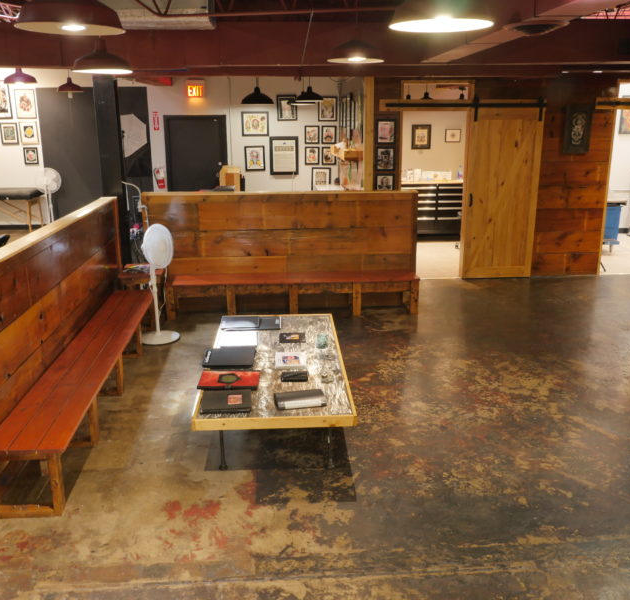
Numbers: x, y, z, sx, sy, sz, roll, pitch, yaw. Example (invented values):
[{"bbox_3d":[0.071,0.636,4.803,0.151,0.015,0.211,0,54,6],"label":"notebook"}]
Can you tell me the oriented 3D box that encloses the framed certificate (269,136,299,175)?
[{"bbox_3d":[-0.537,-2.538,11.419,0.500,0.663,0.030,-2,15,-5],"label":"framed certificate"}]

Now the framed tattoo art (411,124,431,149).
[{"bbox_3d":[1.859,-2.828,11.247,0.337,0.410,0.030,-1,15,-3],"label":"framed tattoo art"}]

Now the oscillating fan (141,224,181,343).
[{"bbox_3d":[-1.459,-0.161,5.923,0.390,1.065,0.400,7,17,25],"label":"oscillating fan"}]

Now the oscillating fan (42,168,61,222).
[{"bbox_3d":[-4.330,-1.578,10.621,0.410,1.140,0.390,-7,17,-22],"label":"oscillating fan"}]

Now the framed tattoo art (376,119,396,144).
[{"bbox_3d":[0.880,-2.073,7.971,0.250,0.299,0.030,-1,15,-3],"label":"framed tattoo art"}]

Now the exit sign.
[{"bbox_3d":[-2.262,-4.000,12.261,0.317,0.308,0.080,-1,15,-3],"label":"exit sign"}]

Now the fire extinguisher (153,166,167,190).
[{"bbox_3d":[-2.917,-2.290,12.217,0.170,0.395,0.150,-1,15,-2],"label":"fire extinguisher"}]

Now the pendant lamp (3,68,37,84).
[{"bbox_3d":[-3.434,-2.621,7.523,0.385,0.231,0.385,-1,15,-3],"label":"pendant lamp"}]

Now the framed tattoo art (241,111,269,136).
[{"bbox_3d":[-1.030,-3.049,11.233,0.468,0.409,0.030,-2,15,-5],"label":"framed tattoo art"}]

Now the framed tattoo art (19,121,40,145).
[{"bbox_3d":[-5.431,-3.168,12.301,0.318,0.415,0.030,-1,15,-3],"label":"framed tattoo art"}]

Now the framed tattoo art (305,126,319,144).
[{"bbox_3d":[-0.048,-3.219,12.648,0.282,0.343,0.030,-1,15,-3],"label":"framed tattoo art"}]

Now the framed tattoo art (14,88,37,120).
[{"bbox_3d":[-4.837,-3.271,10.822,0.318,0.469,0.030,-2,15,-5],"label":"framed tattoo art"}]

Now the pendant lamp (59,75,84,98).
[{"bbox_3d":[-3.763,-3.270,9.948,0.385,0.329,0.385,-1,15,-3],"label":"pendant lamp"}]

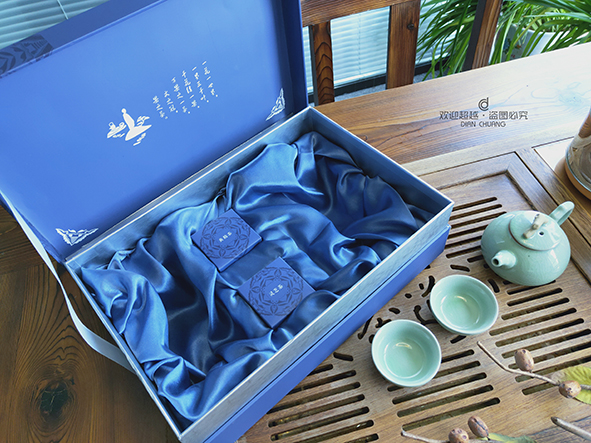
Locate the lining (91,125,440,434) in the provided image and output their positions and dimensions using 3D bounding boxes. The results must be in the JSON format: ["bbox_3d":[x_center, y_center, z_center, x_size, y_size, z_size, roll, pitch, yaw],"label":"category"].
[{"bbox_3d":[-0.031,0.040,0.473,0.337,0.069,0.209,-37,60,-21],"label":"lining"}]

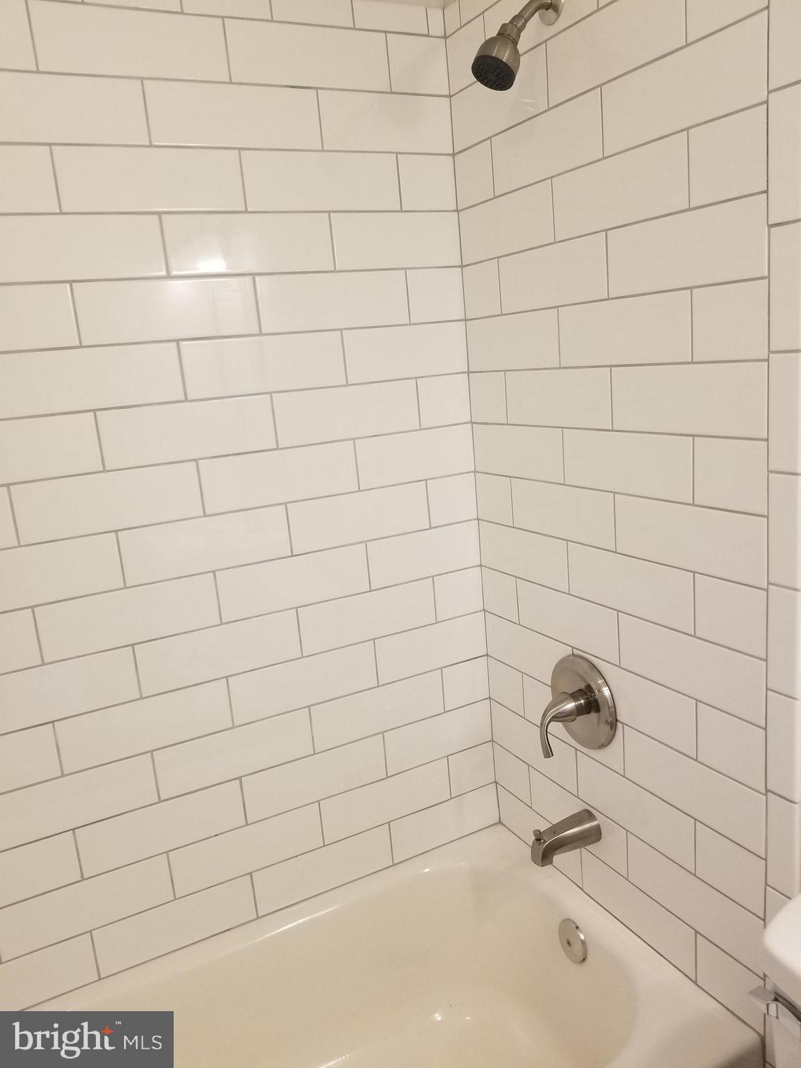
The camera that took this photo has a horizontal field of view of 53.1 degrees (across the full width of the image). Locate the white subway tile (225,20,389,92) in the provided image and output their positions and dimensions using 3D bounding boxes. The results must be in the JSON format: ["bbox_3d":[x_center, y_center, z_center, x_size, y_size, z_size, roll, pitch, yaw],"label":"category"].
[{"bbox_3d":[-0.159,-0.849,1.434,0.304,0.102,0.009,-11,13,-25],"label":"white subway tile"}]

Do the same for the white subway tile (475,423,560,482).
[{"bbox_3d":[0.229,-0.162,1.574,0.010,0.101,0.295,-11,14,-26],"label":"white subway tile"}]

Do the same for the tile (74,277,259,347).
[{"bbox_3d":[-0.394,-0.387,1.383,0.305,0.102,0.009,-11,13,-25],"label":"tile"}]

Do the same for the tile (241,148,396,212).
[{"bbox_3d":[-0.139,-0.640,1.462,0.303,0.101,0.009,-11,14,-26],"label":"tile"}]

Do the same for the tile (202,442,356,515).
[{"bbox_3d":[-0.227,-0.110,1.516,0.305,0.101,0.009,-11,13,-25],"label":"tile"}]

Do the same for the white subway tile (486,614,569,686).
[{"bbox_3d":[0.264,0.243,1.658,0.009,0.101,0.293,-11,14,-26],"label":"white subway tile"}]

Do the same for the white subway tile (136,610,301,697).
[{"bbox_3d":[-0.338,0.221,1.514,0.305,0.101,0.009,-11,13,-25],"label":"white subway tile"}]

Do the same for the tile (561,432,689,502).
[{"bbox_3d":[0.367,-0.117,1.312,0.010,0.101,0.298,-11,14,-26],"label":"tile"}]

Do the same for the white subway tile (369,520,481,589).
[{"bbox_3d":[0.051,0.043,1.690,0.276,0.102,0.009,-11,13,-25],"label":"white subway tile"}]

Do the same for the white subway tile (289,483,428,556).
[{"bbox_3d":[-0.083,-0.034,1.603,0.307,0.101,0.009,-11,14,-25],"label":"white subway tile"}]

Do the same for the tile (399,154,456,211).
[{"bbox_3d":[0.052,-0.679,1.554,0.123,0.101,0.009,-11,14,-26],"label":"tile"}]

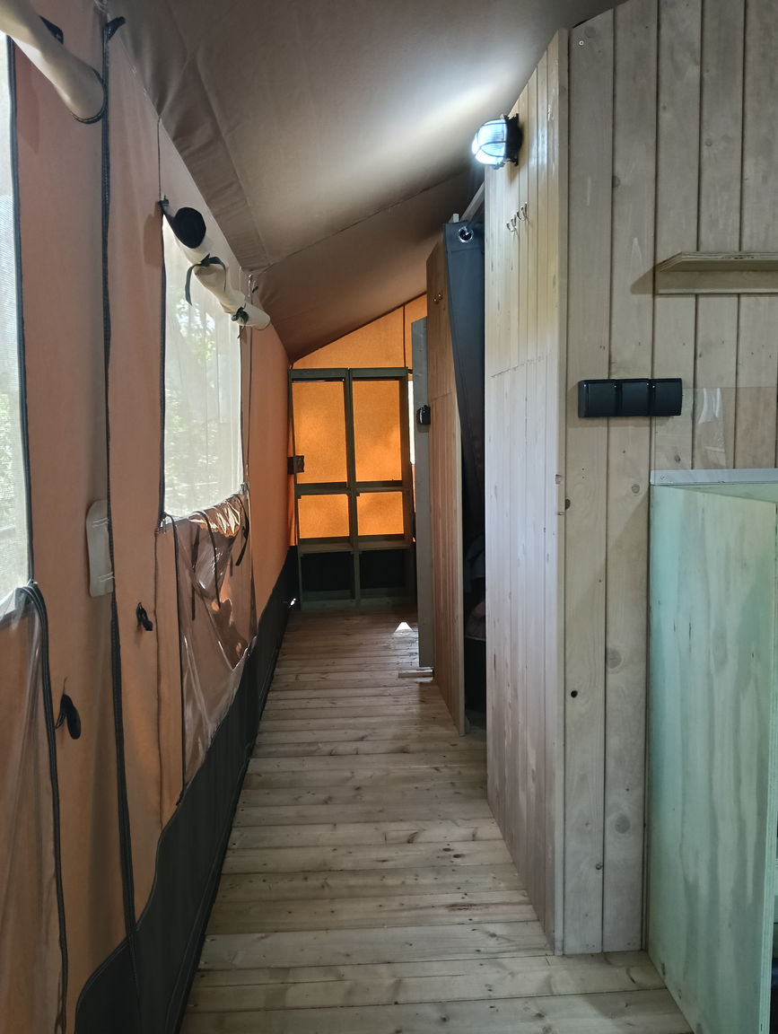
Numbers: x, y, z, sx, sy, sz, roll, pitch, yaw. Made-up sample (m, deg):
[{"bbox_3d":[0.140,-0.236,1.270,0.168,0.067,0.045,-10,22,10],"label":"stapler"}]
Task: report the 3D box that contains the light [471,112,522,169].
[{"bbox_3d":[0.264,-0.935,2.021,0.119,0.132,0.129,-1,5,-3],"label":"light"}]

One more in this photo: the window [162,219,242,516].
[{"bbox_3d":[-0.486,-0.360,2.245,0.038,0.627,1.266,0,5,-4],"label":"window"}]

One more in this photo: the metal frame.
[{"bbox_3d":[-0.277,-0.207,5.983,0.840,1.702,0.470,-2,5,-6],"label":"metal frame"}]

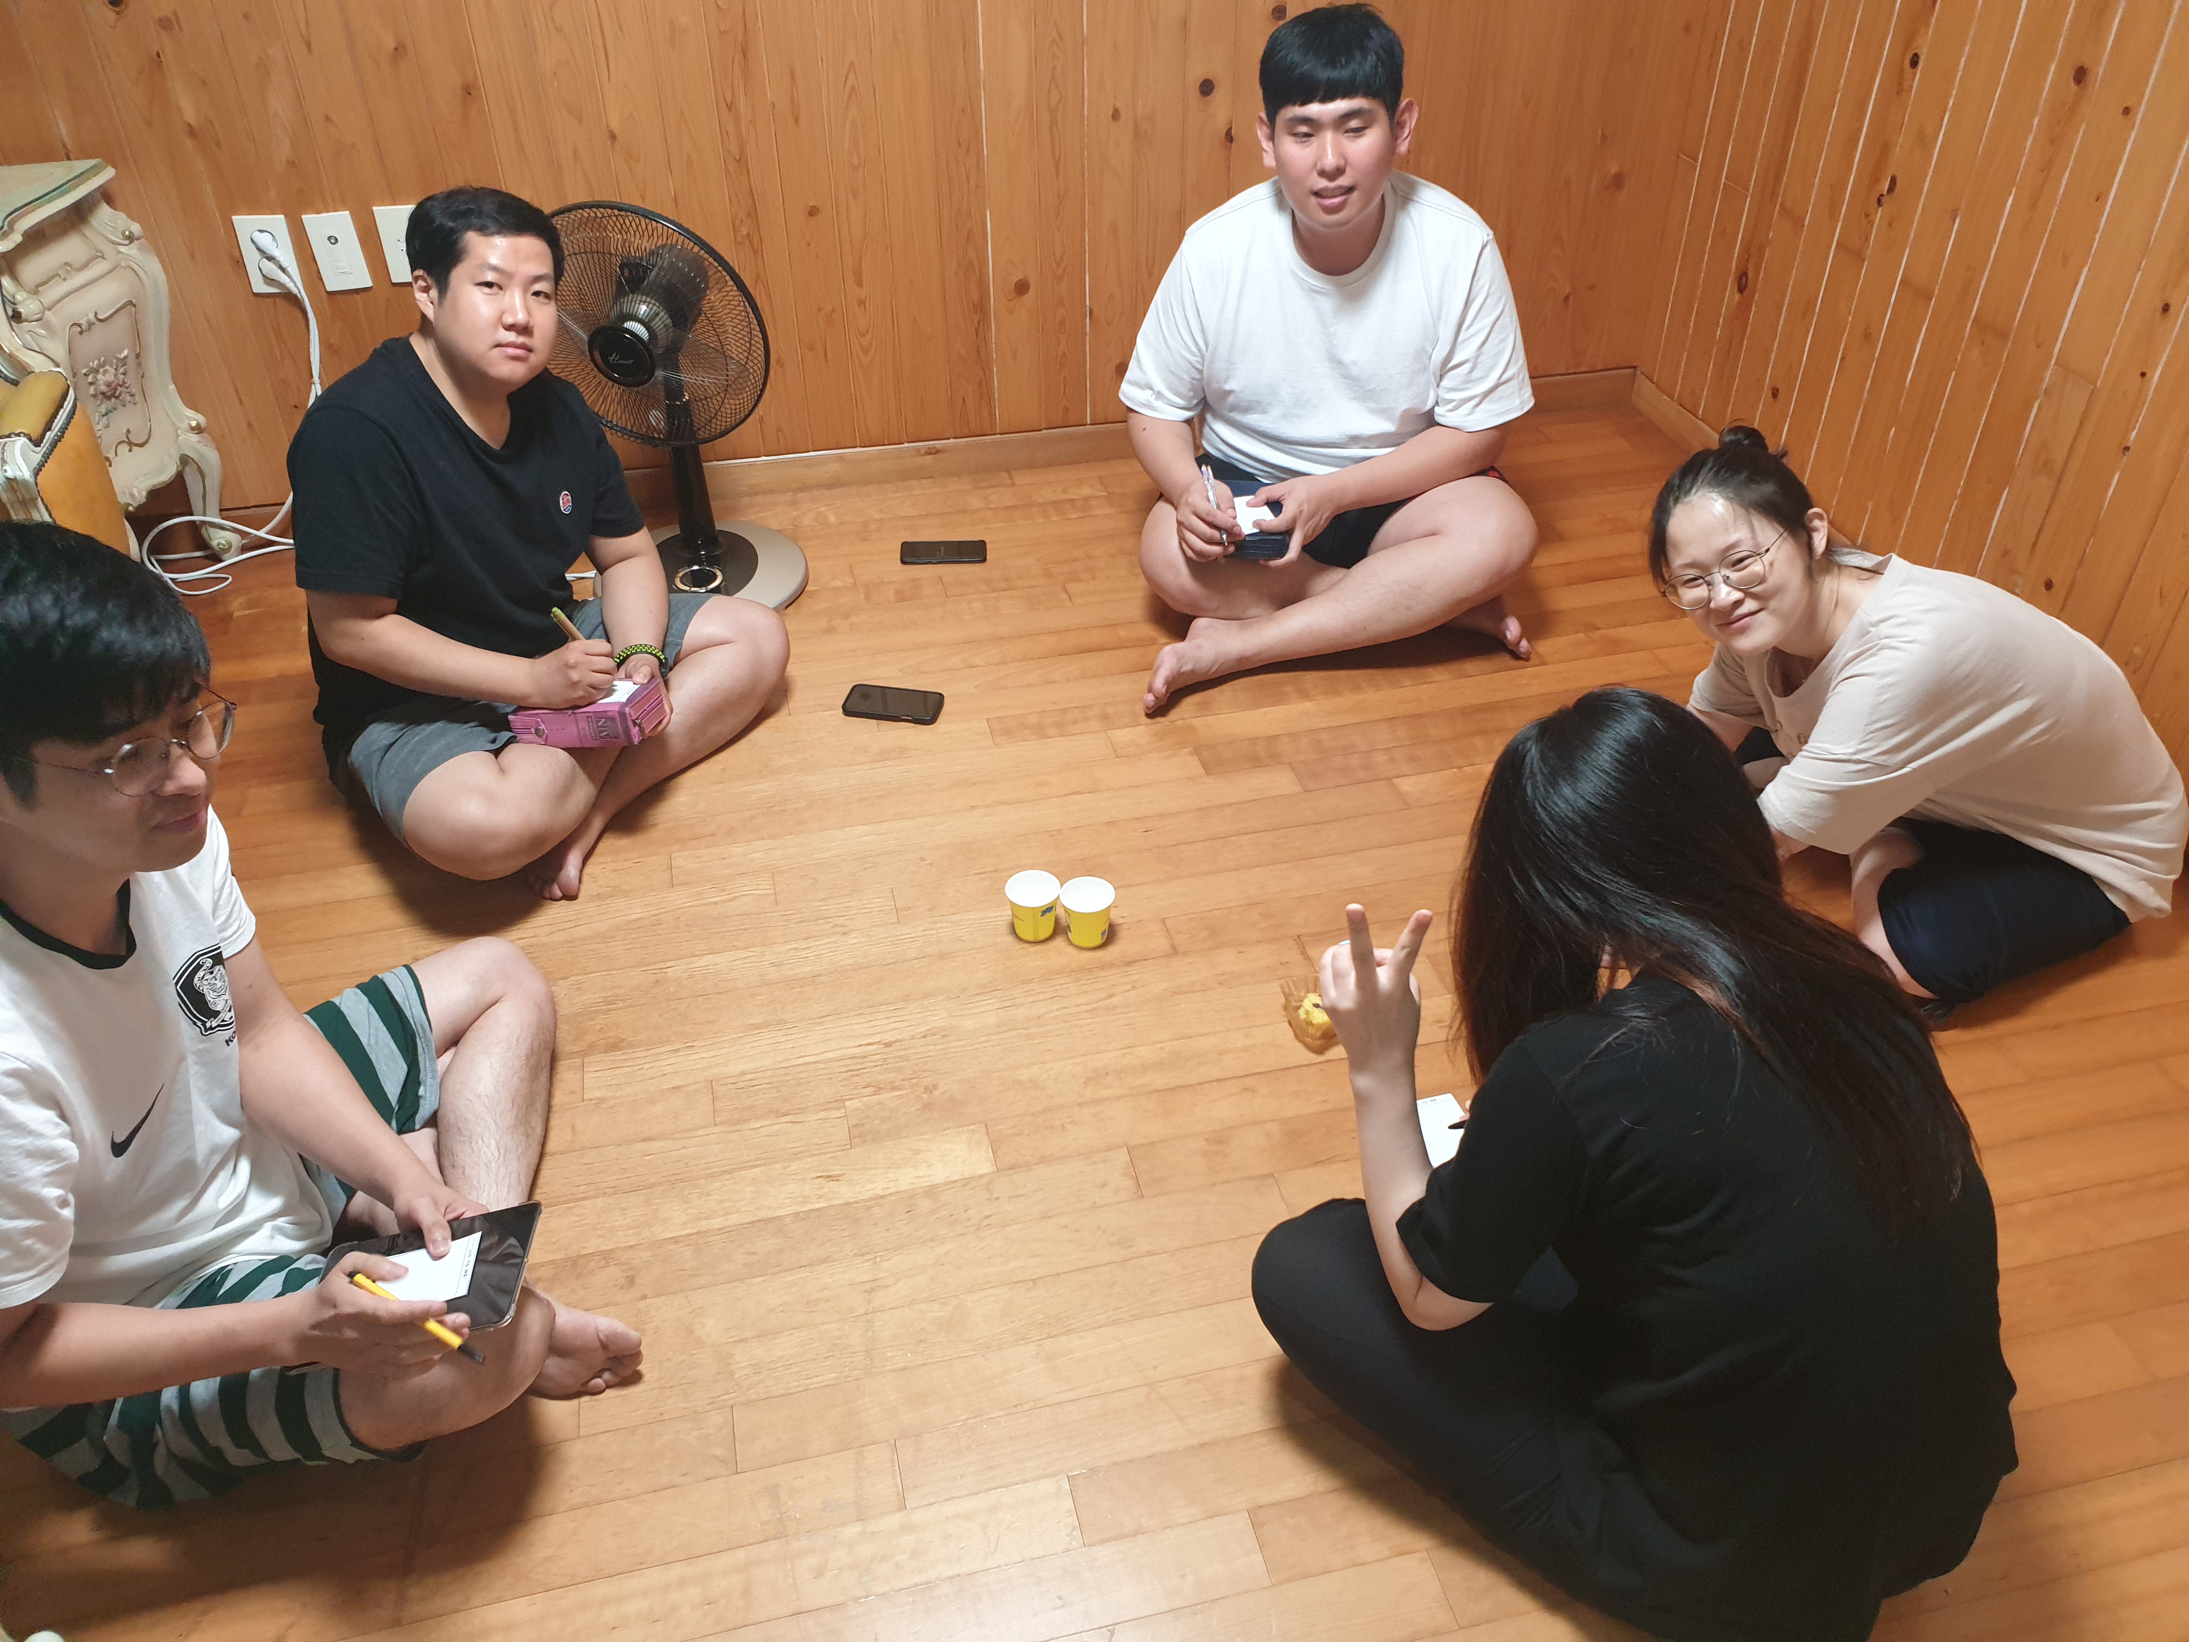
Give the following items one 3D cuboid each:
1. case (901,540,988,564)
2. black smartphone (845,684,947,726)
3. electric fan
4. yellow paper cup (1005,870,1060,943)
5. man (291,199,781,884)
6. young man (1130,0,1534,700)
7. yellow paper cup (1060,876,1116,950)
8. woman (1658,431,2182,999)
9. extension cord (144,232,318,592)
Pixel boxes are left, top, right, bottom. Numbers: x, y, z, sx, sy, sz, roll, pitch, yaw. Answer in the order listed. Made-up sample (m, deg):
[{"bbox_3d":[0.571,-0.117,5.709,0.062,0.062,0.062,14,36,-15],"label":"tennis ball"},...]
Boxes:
[{"bbox_3d":[-0.274,-0.489,2.999,0.155,0.010,0.071,-2,37,-2],"label":"case"},{"bbox_3d":[-0.314,-0.183,2.590,0.154,0.011,0.077,6,37,9],"label":"black smartphone"},{"bbox_3d":[-0.717,-0.695,2.718,0.425,0.680,0.380,7,38,9],"label":"electric fan"},{"bbox_3d":[-0.078,0.116,2.143,0.073,0.071,0.073,0,37,0],"label":"yellow paper cup"},{"bbox_3d":[-0.812,-0.449,2.249,0.640,0.855,0.690,28,45,32],"label":"man"},{"bbox_3d":[0.410,-0.755,2.574,0.710,0.940,0.670,1,37,2],"label":"young man"},{"bbox_3d":[-0.007,0.123,2.133,0.073,0.071,0.073,0,37,0],"label":"yellow paper cup"},{"bbox_3d":[1.022,-0.182,2.050,0.780,0.650,0.600,-12,39,-15],"label":"woman"},{"bbox_3d":[-1.471,-0.678,2.772,0.381,0.567,0.159,-9,38,-11],"label":"extension cord"}]

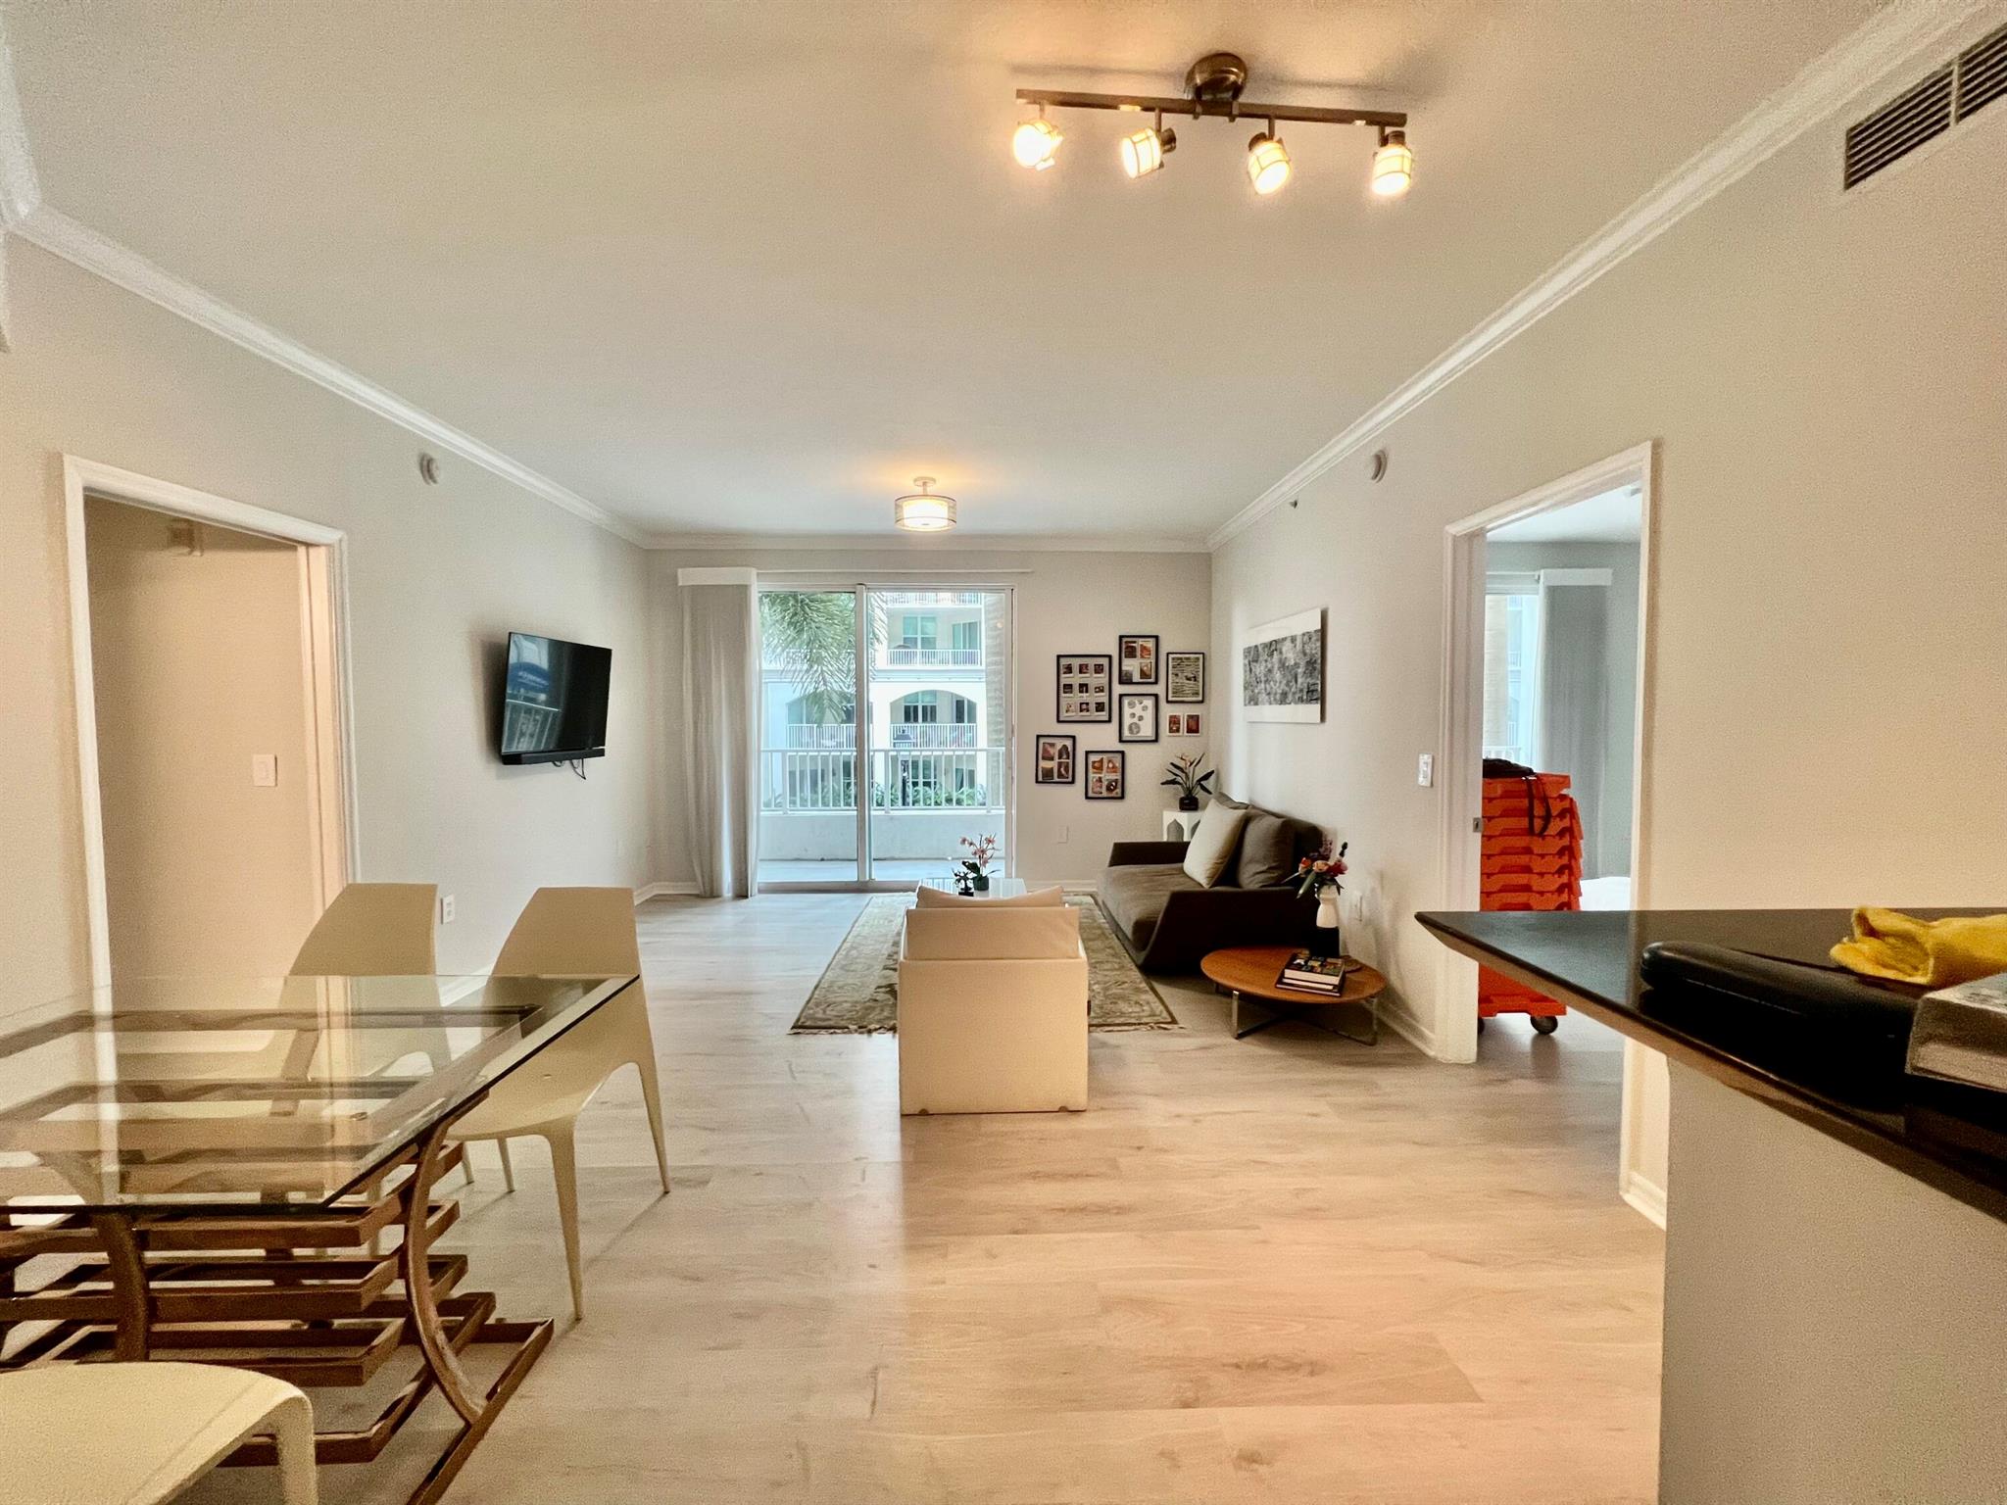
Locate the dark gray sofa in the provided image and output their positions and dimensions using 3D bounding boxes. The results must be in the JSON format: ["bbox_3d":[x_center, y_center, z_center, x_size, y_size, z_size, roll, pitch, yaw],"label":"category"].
[{"bbox_3d":[1.185,0.755,4.862,0.938,0.807,1.573,0,3,-2],"label":"dark gray sofa"}]

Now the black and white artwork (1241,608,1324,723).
[{"bbox_3d":[1.661,-0.488,4.540,0.035,0.596,1.187,0,3,-2],"label":"black and white artwork"}]

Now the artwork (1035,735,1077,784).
[{"bbox_3d":[0.416,0.058,5.925,0.315,0.386,0.022,0,3,-2],"label":"artwork"}]

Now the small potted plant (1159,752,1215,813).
[{"bbox_3d":[1.421,0.233,5.813,0.424,0.450,0.343,0,2,-2],"label":"small potted plant"}]

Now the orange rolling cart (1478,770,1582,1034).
[{"bbox_3d":[2.165,0.648,3.534,0.535,1.141,0.697,0,2,-2],"label":"orange rolling cart"}]

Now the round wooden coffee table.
[{"bbox_3d":[1.305,1.107,3.444,0.785,0.226,0.785,0,3,0],"label":"round wooden coffee table"}]

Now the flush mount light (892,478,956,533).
[{"bbox_3d":[-0.450,-1.435,4.355,0.355,0.250,0.355,0,3,-2],"label":"flush mount light"}]

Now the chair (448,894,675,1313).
[{"bbox_3d":[-1.206,0.851,1.960,0.476,0.876,0.538,0,3,-2],"label":"chair"}]

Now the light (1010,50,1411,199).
[{"bbox_3d":[0.459,-1.349,1.635,0.879,0.237,0.172,0,2,-5],"label":"light"}]

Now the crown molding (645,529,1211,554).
[{"bbox_3d":[-0.540,-1.606,5.788,4.368,0.100,0.090,0,3,-2],"label":"crown molding"}]

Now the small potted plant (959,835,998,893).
[{"bbox_3d":[-0.152,0.716,4.880,0.263,0.379,0.202,0,2,-2],"label":"small potted plant"}]

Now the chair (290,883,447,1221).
[{"bbox_3d":[-1.794,0.851,1.989,0.465,0.883,0.535,0,2,-2],"label":"chair"}]

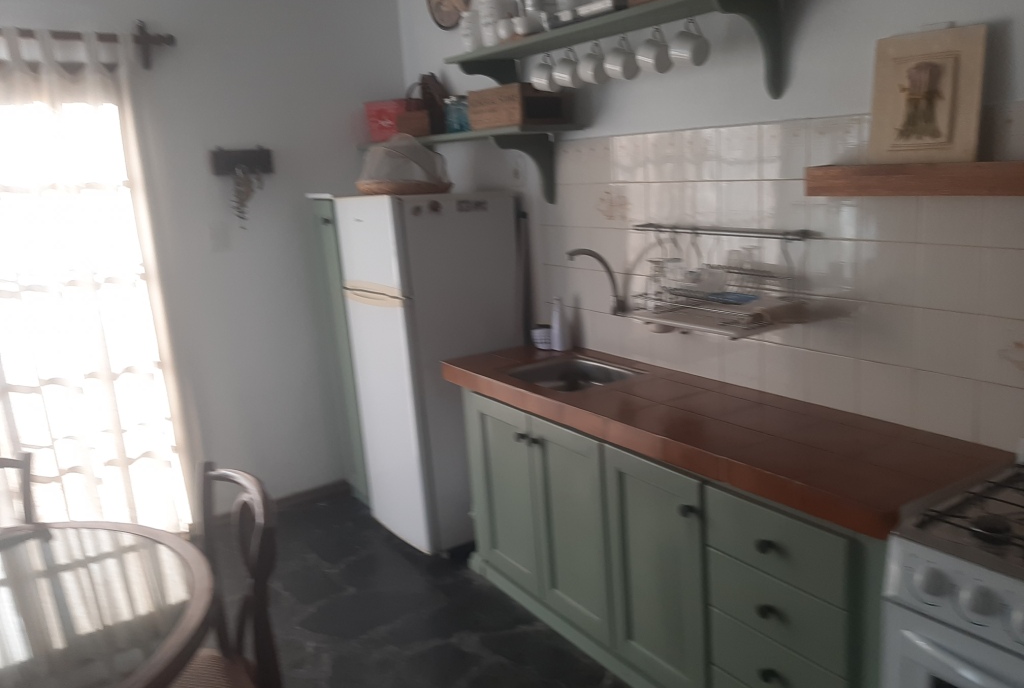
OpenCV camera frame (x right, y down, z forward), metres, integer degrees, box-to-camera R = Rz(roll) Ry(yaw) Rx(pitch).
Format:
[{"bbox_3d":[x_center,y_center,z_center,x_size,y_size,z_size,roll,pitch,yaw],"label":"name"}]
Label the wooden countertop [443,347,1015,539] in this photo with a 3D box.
[{"bbox_3d":[0.450,0.194,2.380,0.475,0.071,1.796,-14,16,-33],"label":"wooden countertop"}]

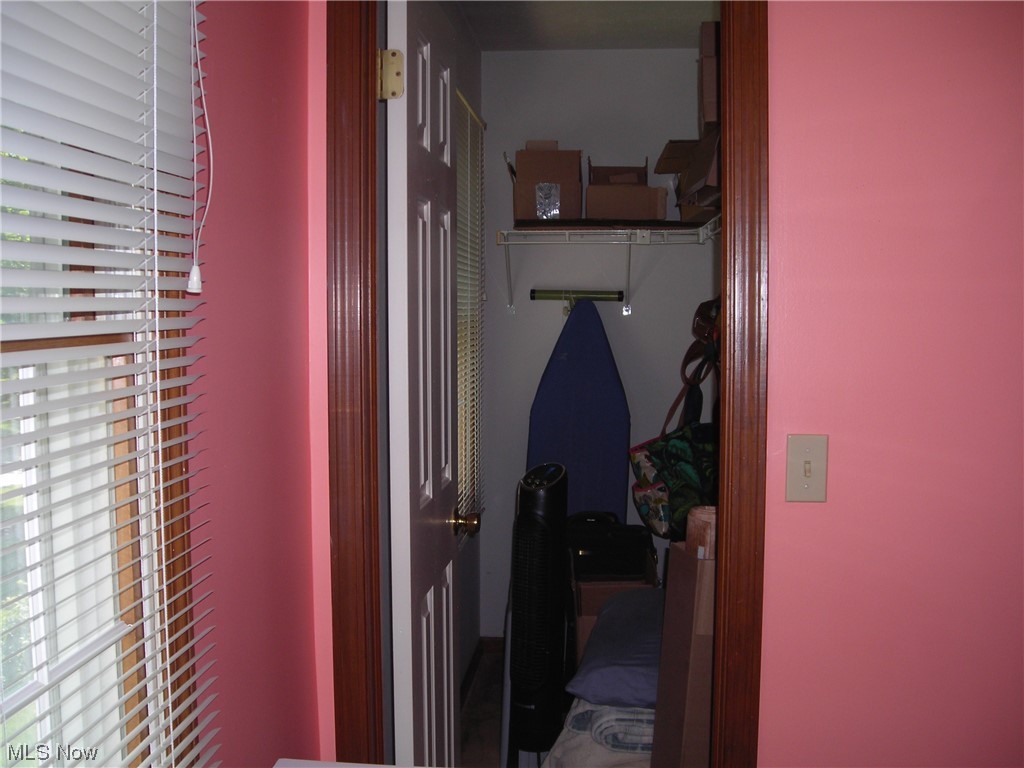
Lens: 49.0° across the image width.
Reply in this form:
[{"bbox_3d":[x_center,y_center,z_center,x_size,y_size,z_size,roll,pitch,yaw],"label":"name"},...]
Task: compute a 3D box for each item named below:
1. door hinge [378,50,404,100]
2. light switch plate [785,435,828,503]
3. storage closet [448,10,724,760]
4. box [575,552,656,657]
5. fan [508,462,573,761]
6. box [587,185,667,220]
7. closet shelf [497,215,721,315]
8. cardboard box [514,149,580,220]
[{"bbox_3d":[-0.217,-0.556,2.016,0.048,0.092,0.020,0,4,5],"label":"door hinge"},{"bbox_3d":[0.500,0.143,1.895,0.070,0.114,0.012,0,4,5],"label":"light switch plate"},{"bbox_3d":[0.355,-0.014,3.254,1.160,2.430,2.470,0,4,5],"label":"storage closet"},{"bbox_3d":[0.366,0.735,3.915,0.275,0.350,0.270,0,4,5],"label":"box"},{"bbox_3d":[0.087,0.679,3.361,0.175,0.880,0.175,2,5,28],"label":"fan"},{"bbox_3d":[0.434,-0.679,4.276,0.295,0.125,0.250,0,4,5],"label":"box"},{"bbox_3d":[0.424,-0.427,4.295,0.940,0.325,0.330,0,4,5],"label":"closet shelf"},{"bbox_3d":[0.143,-0.751,4.296,0.255,0.265,0.250,0,4,5],"label":"cardboard box"}]

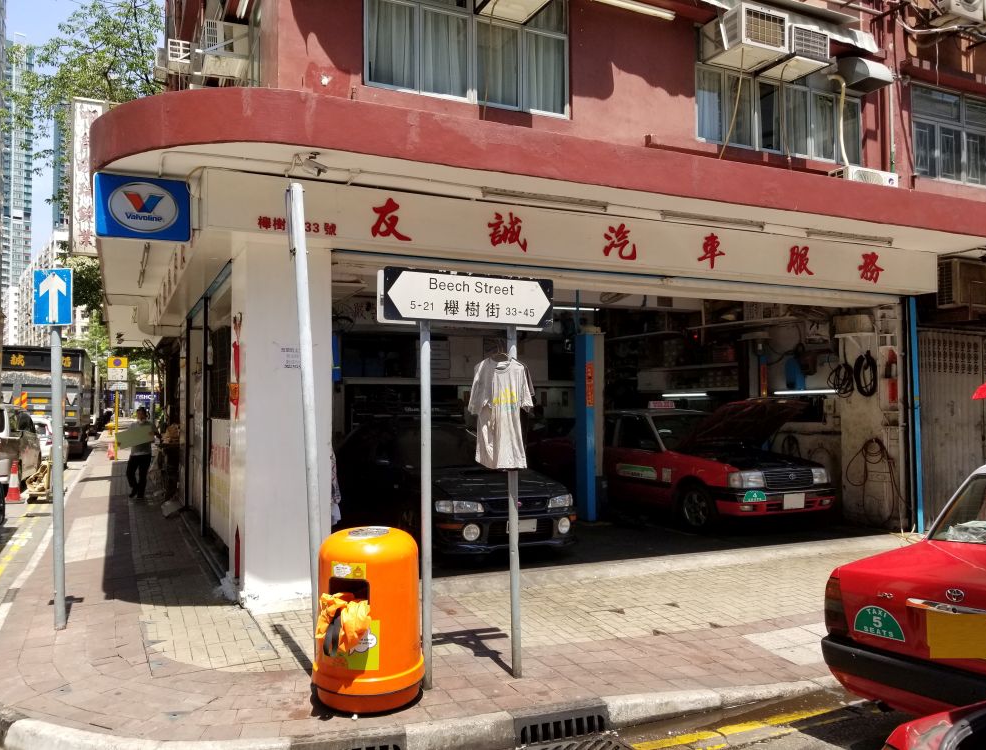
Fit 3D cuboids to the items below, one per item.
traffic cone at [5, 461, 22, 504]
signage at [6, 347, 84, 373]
[{"bbox_3d":[-9.103,2.014,14.319,0.430,0.770,0.430,1,-3,-23],"label":"traffic cone"},{"bbox_3d":[-14.826,-0.489,24.645,2.300,0.800,0.120,1,-3,-27],"label":"signage"}]

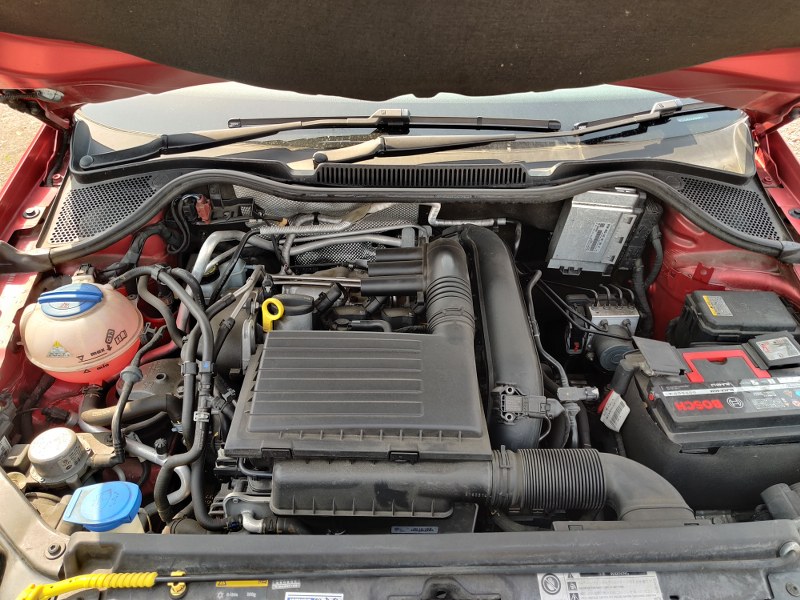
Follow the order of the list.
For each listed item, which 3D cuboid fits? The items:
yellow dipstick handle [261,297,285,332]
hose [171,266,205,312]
[{"bbox_3d":[-0.191,0.022,0.943,0.034,0.060,0.012,0,28,0],"label":"yellow dipstick handle"},{"bbox_3d":[-0.306,-0.022,0.922,0.052,0.055,0.060,0,42,0],"label":"hose"}]

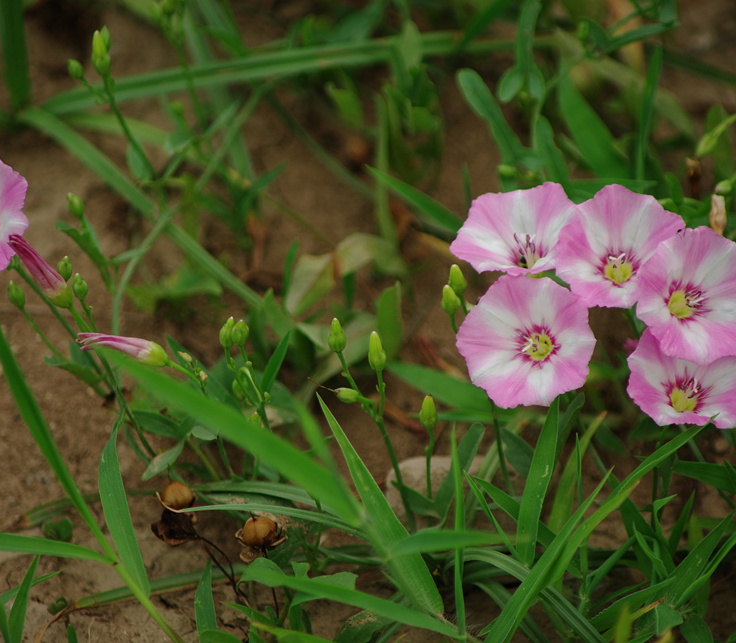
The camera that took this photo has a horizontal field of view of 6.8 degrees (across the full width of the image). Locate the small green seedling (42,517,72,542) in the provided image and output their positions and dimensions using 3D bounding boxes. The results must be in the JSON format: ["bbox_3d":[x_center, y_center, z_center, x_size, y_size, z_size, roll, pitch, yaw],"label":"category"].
[{"bbox_3d":[-0.061,0.041,1.215,0.006,0.005,0.005,0,37,0],"label":"small green seedling"}]

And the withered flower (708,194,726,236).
[{"bbox_3d":[0.069,-0.021,1.220,0.004,0.008,0.004,0,15,0],"label":"withered flower"}]

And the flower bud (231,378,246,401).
[{"bbox_3d":[-0.024,0.012,1.125,0.003,0.004,0.003,-9,23,0],"label":"flower bud"}]

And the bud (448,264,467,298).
[{"bbox_3d":[0.016,-0.007,1.120,0.003,0.006,0.003,-12,23,0],"label":"bud"}]

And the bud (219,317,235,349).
[{"bbox_3d":[-0.026,0.002,1.120,0.003,0.006,0.003,9,23,0],"label":"bud"}]

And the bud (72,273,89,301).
[{"bbox_3d":[-0.052,-0.006,1.125,0.003,0.005,0.003,-6,23,0],"label":"bud"}]

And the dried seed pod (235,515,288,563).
[{"bbox_3d":[-0.019,0.039,1.110,0.009,0.008,0.009,-7,30,0],"label":"dried seed pod"}]

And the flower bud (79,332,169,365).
[{"bbox_3d":[-0.047,0.005,1.200,0.018,0.005,0.005,11,41,-9],"label":"flower bud"}]

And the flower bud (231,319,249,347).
[{"bbox_3d":[-0.023,0.002,1.120,0.003,0.005,0.003,7,23,0],"label":"flower bud"}]

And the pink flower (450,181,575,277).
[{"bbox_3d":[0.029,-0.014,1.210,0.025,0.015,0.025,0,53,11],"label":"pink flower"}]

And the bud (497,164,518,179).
[{"bbox_3d":[0.028,-0.030,1.250,0.003,0.004,0.003,-31,25,9],"label":"bud"}]

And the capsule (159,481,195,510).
[{"bbox_3d":[-0.037,0.034,1.200,0.006,0.006,0.006,3,30,-1],"label":"capsule"}]

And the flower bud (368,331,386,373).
[{"bbox_3d":[0.002,0.005,1.115,0.003,0.008,0.003,-7,23,0],"label":"flower bud"}]

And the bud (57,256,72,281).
[{"bbox_3d":[-0.059,-0.010,1.200,0.003,0.005,0.003,2,21,-1],"label":"bud"}]

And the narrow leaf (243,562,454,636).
[{"bbox_3d":[-0.003,0.049,1.080,0.040,0.007,0.007,16,35,-6],"label":"narrow leaf"}]

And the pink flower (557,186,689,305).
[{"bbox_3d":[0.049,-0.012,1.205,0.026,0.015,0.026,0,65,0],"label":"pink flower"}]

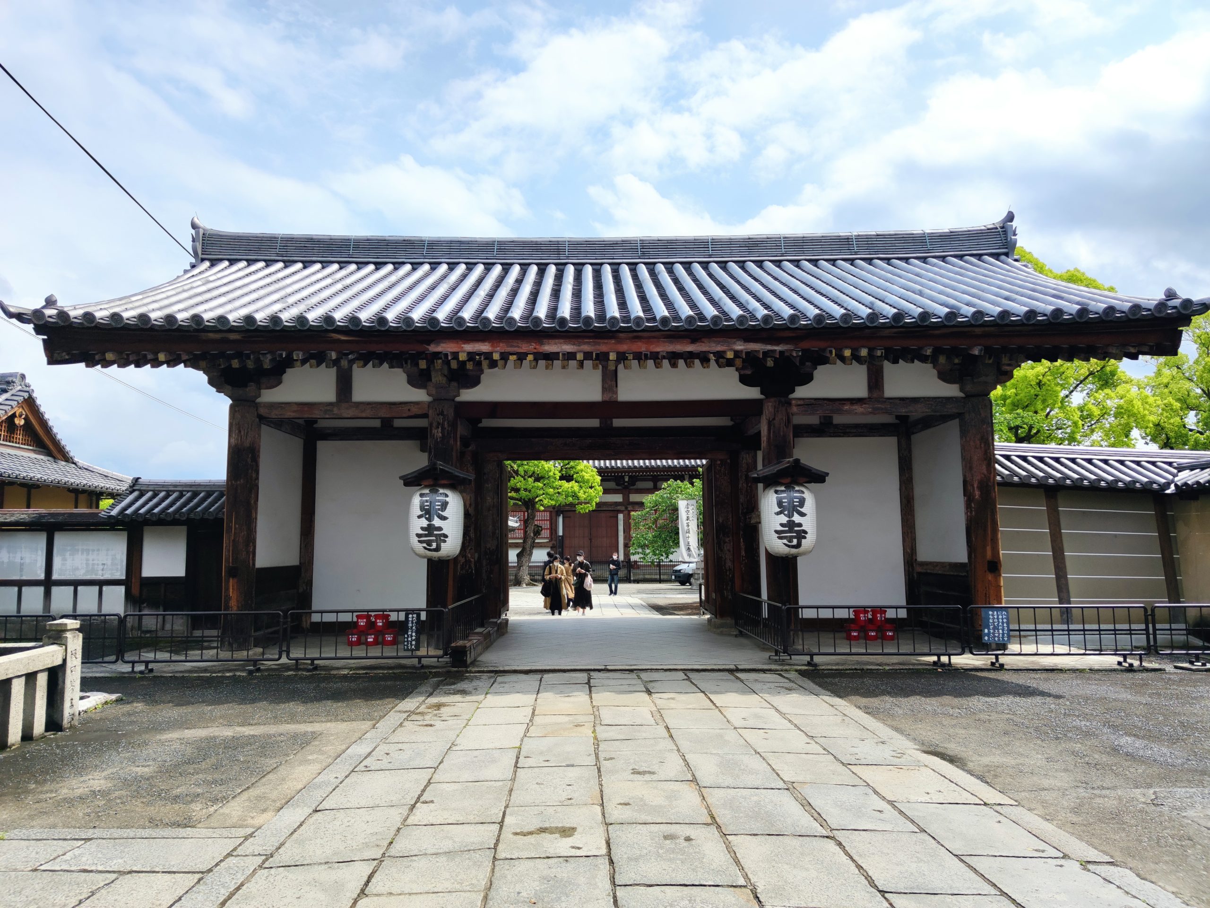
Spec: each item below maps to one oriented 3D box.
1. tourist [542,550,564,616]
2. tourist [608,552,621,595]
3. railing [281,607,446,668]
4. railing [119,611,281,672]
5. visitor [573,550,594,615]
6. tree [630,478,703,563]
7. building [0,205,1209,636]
[{"bbox_3d":[-1.271,3.219,20.700,0.570,1.560,0.440,0,-6,-3],"label":"tourist"},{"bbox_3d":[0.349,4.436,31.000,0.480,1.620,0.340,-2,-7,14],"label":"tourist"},{"bbox_3d":[-3.103,2.400,10.950,2.100,0.750,0.350,0,-6,-4],"label":"railing"},{"bbox_3d":[-5.160,2.398,10.750,2.070,0.750,0.350,0,-6,-1],"label":"railing"},{"bbox_3d":[-0.536,3.184,20.700,0.530,1.590,0.420,-2,-7,14],"label":"visitor"},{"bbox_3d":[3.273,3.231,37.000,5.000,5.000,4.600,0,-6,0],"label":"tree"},{"bbox_3d":[-0.035,-0.683,15.574,15.600,7.900,9.300,0,-6,-1],"label":"building"}]

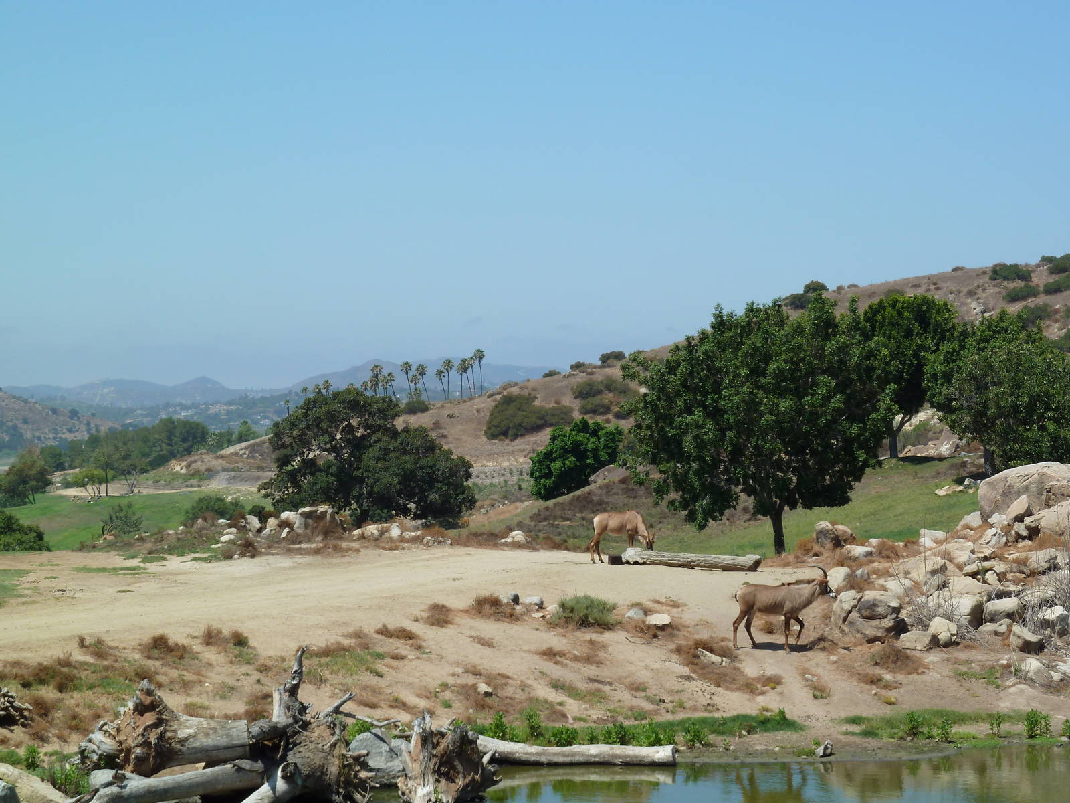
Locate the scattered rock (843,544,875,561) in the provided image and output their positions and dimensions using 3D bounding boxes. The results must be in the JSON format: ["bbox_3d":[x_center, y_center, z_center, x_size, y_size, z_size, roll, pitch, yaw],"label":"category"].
[{"bbox_3d":[8.017,3.755,63.500,0.790,0.420,0.600,0,0,0],"label":"scattered rock"}]

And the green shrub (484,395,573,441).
[{"bbox_3d":[-0.709,1.890,290.000,10.016,5.197,7.500,0,0,0],"label":"green shrub"}]

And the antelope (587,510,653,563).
[{"bbox_3d":[2.333,3.694,70.200,1.750,1.470,0.500,0,0,-12],"label":"antelope"}]

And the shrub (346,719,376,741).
[{"bbox_3d":[-2.887,5.463,42.500,0.520,0.420,0.480,0,0,0],"label":"shrub"}]

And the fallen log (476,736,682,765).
[{"bbox_3d":[0.623,5.856,43.000,3.500,0.480,0.420,0,0,0],"label":"fallen log"}]

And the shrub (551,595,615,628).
[{"bbox_3d":[1.079,4.629,56.600,1.390,0.720,1.250,0,0,0],"label":"shrub"}]

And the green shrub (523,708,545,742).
[{"bbox_3d":[-0.022,5.590,44.500,0.380,0.580,0.380,0,0,0],"label":"green shrub"}]

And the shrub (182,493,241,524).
[{"bbox_3d":[-11.334,3.783,90.000,2.050,1.200,1.800,0,0,0],"label":"shrub"}]

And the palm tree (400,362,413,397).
[{"bbox_3d":[-30.107,-4.873,600.000,2.932,8.827,2.932,0,0,0],"label":"palm tree"}]

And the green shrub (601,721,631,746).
[{"bbox_3d":[1.387,5.700,43.900,0.500,0.470,0.480,0,0,0],"label":"green shrub"}]

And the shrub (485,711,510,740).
[{"bbox_3d":[-0.616,5.380,42.500,0.415,0.499,0.395,0,0,0],"label":"shrub"}]

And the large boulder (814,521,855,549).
[{"bbox_3d":[7.417,3.310,63.500,1.035,0.683,0.800,0,0,0],"label":"large boulder"}]

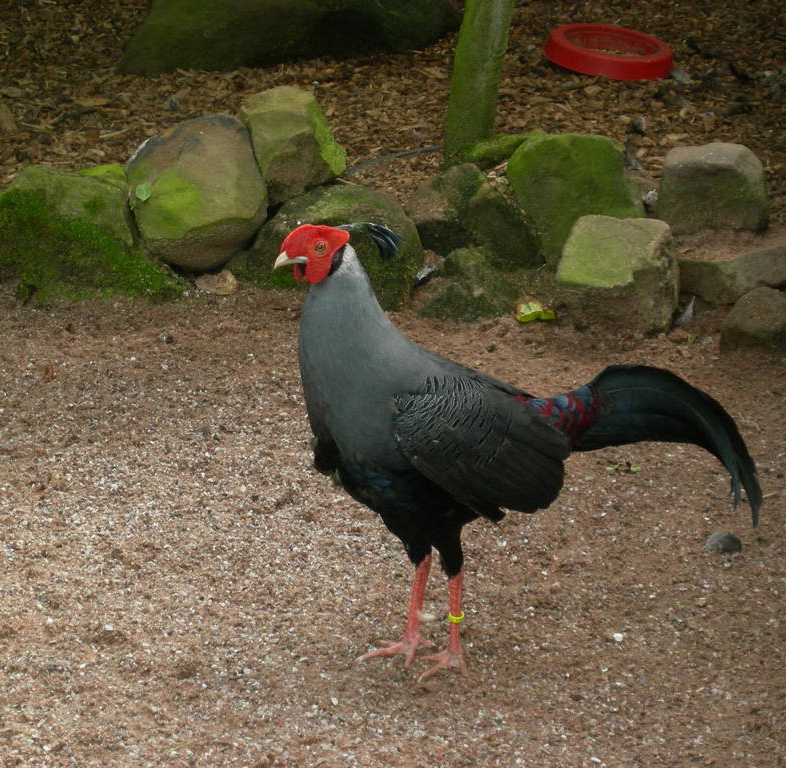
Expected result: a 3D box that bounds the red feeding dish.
[{"bbox_3d":[0.341,-0.533,5.893,0.205,0.032,0.205,8,20,-3],"label":"red feeding dish"}]

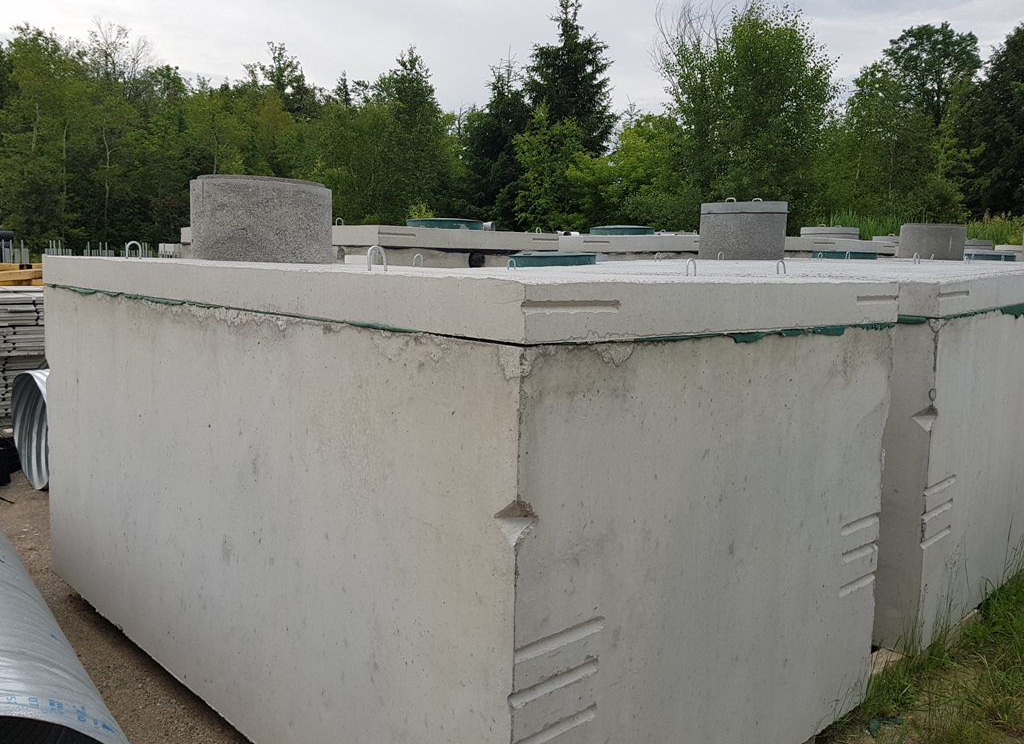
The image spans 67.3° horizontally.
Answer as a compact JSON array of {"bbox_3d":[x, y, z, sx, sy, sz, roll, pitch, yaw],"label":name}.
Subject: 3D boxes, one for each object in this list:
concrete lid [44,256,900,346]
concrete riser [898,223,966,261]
[{"bbox_3d":[-0.472,-0.374,3.280,1.890,0.125,3.368,-6,11,-44],"label":"concrete lid"},{"bbox_3d":[5.015,-1.544,9.150,0.773,0.434,0.773,6,9,28],"label":"concrete riser"}]

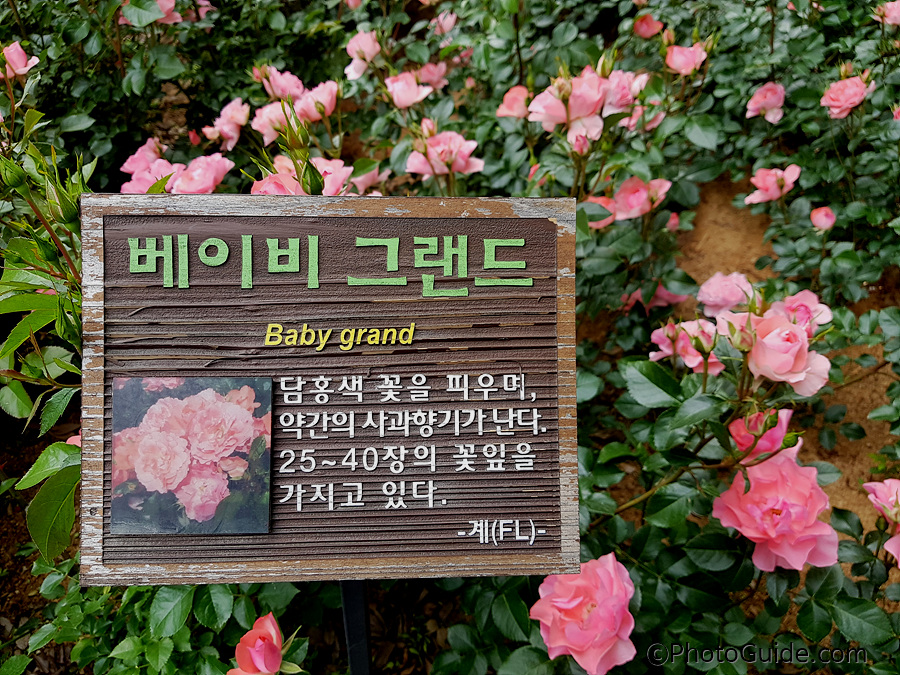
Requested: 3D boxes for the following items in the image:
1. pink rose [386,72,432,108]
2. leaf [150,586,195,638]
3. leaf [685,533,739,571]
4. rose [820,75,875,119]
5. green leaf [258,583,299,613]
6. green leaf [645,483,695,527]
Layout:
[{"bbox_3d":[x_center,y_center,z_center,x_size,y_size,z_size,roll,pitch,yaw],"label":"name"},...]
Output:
[{"bbox_3d":[-0.058,-0.351,0.960,0.065,0.046,0.060,2,37,0],"label":"pink rose"},{"bbox_3d":[-0.245,0.242,0.600,0.036,0.010,0.049,32,53,7],"label":"leaf"},{"bbox_3d":[0.201,0.165,0.520,0.039,0.012,0.031,0,56,11],"label":"leaf"},{"bbox_3d":[0.557,-0.339,0.950,0.070,0.052,0.057,15,80,23],"label":"rose"},{"bbox_3d":[-0.135,0.203,0.530,0.031,0.012,0.027,-10,57,-16],"label":"green leaf"},{"bbox_3d":[0.166,0.125,0.510,0.043,0.012,0.032,-28,58,-8],"label":"green leaf"}]

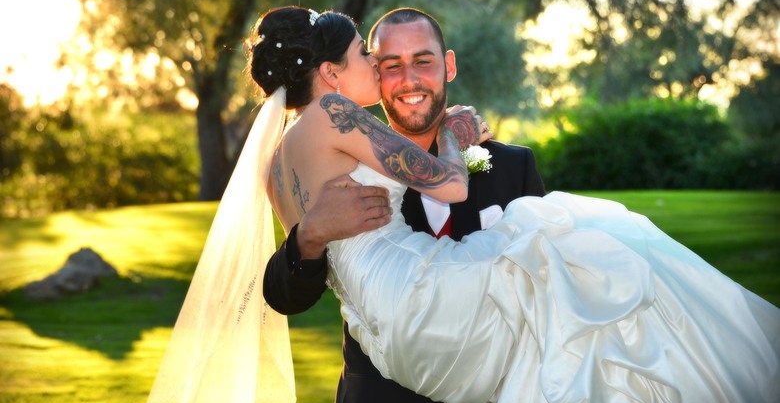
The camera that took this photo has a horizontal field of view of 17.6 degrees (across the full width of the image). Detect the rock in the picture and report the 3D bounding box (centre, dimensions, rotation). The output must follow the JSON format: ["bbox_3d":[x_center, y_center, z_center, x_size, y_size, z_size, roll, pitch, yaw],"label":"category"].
[{"bbox_3d":[-2.153,0.487,17.000,0.640,0.330,0.470,0,3,0],"label":"rock"}]

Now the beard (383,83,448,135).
[{"bbox_3d":[0.050,-0.178,4.880,0.130,0.105,0.110,-4,2,4],"label":"beard"}]

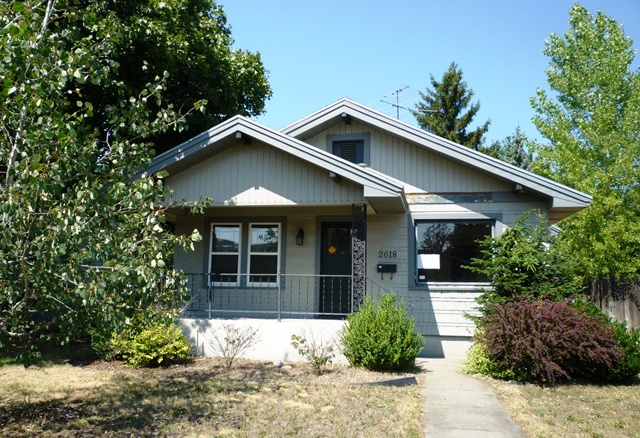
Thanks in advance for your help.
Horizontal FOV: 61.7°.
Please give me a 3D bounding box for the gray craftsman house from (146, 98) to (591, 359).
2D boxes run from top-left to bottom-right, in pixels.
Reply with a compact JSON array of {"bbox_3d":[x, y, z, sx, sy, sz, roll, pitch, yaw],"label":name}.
[{"bbox_3d":[1.268,0.632,14.993,9.500,5.400,11.200,0,-8,11],"label":"gray craftsman house"}]

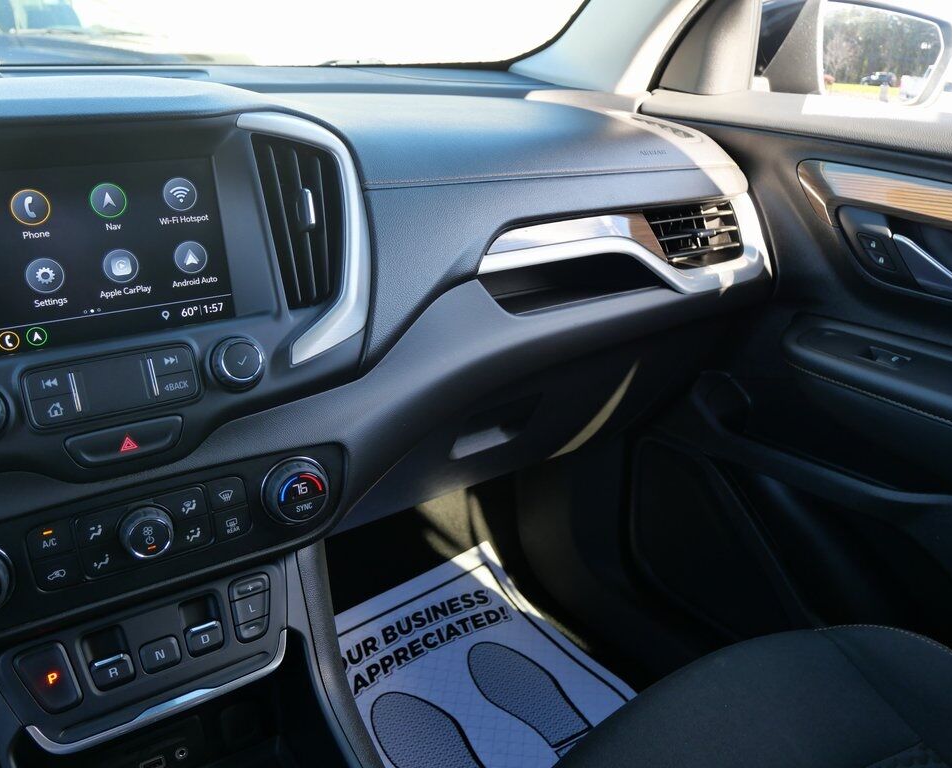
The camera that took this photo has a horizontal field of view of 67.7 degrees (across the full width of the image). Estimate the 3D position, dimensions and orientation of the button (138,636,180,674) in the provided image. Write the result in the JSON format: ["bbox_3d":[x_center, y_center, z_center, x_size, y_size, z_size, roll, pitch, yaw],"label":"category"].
[{"bbox_3d":[-0.206,0.175,0.463,0.023,0.019,0.008,-14,1,-28],"label":"button"}]

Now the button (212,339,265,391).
[{"bbox_3d":[-0.163,-0.014,0.487,0.033,0.033,0.015,-14,6,-28],"label":"button"}]

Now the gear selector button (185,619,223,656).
[{"bbox_3d":[-0.182,0.169,0.476,0.023,0.020,0.012,-14,1,-28],"label":"gear selector button"}]

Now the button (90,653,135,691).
[{"bbox_3d":[-0.229,0.180,0.450,0.022,0.021,0.012,-14,1,-28],"label":"button"}]

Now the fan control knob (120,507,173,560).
[{"bbox_3d":[-0.210,0.096,0.455,0.033,0.033,0.018,-14,11,-28],"label":"fan control knob"}]

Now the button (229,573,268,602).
[{"bbox_3d":[-0.158,0.139,0.493,0.027,0.015,0.008,-14,1,-28],"label":"button"}]

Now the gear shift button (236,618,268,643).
[{"bbox_3d":[-0.155,0.169,0.492,0.021,0.013,0.008,-14,1,-28],"label":"gear shift button"}]

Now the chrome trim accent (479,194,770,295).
[{"bbox_3d":[0.162,-0.131,0.722,0.365,0.102,0.060,-14,31,-28],"label":"chrome trim accent"}]

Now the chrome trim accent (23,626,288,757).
[{"bbox_3d":[-0.200,0.202,0.466,0.158,0.026,0.012,-14,1,-28],"label":"chrome trim accent"}]

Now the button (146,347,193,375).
[{"bbox_3d":[-0.205,-0.015,0.475,0.026,0.017,0.006,-14,6,-28],"label":"button"}]

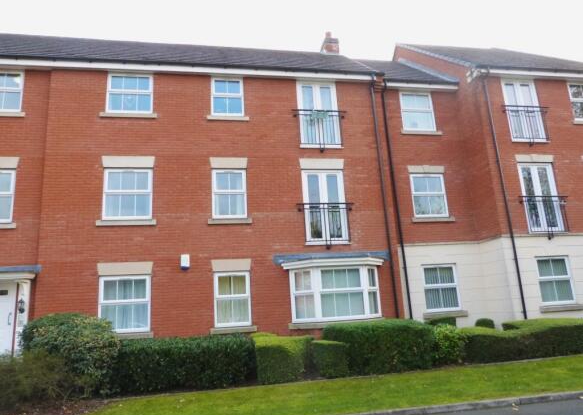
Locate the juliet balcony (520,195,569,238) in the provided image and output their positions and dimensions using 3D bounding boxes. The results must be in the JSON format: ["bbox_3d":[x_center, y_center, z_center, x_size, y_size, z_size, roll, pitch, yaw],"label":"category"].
[{"bbox_3d":[7.133,0.242,11.689,1.599,1.156,0.140,-1,-13,-11],"label":"juliet balcony"}]

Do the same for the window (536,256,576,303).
[{"bbox_3d":[7.171,1.988,11.447,1.058,1.253,0.100,-1,-13,-11],"label":"window"}]

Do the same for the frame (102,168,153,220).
[{"bbox_3d":[-4.099,-0.323,10.590,1.164,1.314,0.100,-1,-13,-12],"label":"frame"}]

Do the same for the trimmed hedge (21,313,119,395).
[{"bbox_3d":[-4.091,2.741,7.859,1.630,1.450,1.400,-1,-13,-11],"label":"trimmed hedge"}]

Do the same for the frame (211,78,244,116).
[{"bbox_3d":[-1.767,-3.048,11.689,0.882,1.148,0.080,-1,-13,-11],"label":"frame"}]

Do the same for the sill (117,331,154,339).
[{"bbox_3d":[-3.905,3.021,9.755,1.370,0.140,0.160,-1,-13,-11],"label":"sill"}]

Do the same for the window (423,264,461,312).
[{"bbox_3d":[4.268,2.289,11.958,1.035,1.272,0.100,-1,-13,-11],"label":"window"}]

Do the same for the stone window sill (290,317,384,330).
[{"bbox_3d":[1.265,2.885,10.475,2.500,0.150,0.540,-1,-13,-11],"label":"stone window sill"}]

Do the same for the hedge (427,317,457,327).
[{"bbox_3d":[3.846,3.264,10.839,1.000,0.810,0.800,-1,-13,-12],"label":"hedge"}]

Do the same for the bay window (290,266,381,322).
[{"bbox_3d":[1.175,2.154,10.689,2.420,1.360,0.470,-1,-13,-11],"label":"bay window"}]

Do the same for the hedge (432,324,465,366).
[{"bbox_3d":[3.357,2.959,9.215,0.700,0.800,0.750,-1,-13,-12],"label":"hedge"}]

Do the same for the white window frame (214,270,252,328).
[{"bbox_3d":[-1.465,2.298,10.500,0.886,1.302,0.080,-1,-13,-11],"label":"white window frame"}]

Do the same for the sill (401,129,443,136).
[{"bbox_3d":[3.999,-2.270,12.967,1.365,0.142,0.150,-1,-13,-12],"label":"sill"}]

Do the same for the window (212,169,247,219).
[{"bbox_3d":[-1.623,-0.344,11.094,0.890,1.321,0.100,-1,-13,-12],"label":"window"}]

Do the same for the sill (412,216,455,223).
[{"bbox_3d":[4.172,0.373,12.393,1.353,0.135,0.150,-1,-13,-11],"label":"sill"}]

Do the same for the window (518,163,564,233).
[{"bbox_3d":[7.083,-0.273,11.970,1.142,2.045,0.100,-1,-13,-11],"label":"window"}]

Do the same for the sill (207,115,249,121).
[{"bbox_3d":[-1.710,-2.405,11.471,1.126,0.135,0.150,-1,-13,-11],"label":"sill"}]

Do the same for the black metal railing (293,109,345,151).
[{"bbox_3d":[0.832,-2.146,11.875,1.592,1.230,0.160,-1,-13,-12],"label":"black metal railing"}]

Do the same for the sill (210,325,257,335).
[{"bbox_3d":[-1.393,2.996,10.252,1.123,0.142,0.160,-1,-13,-11],"label":"sill"}]

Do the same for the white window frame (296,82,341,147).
[{"bbox_3d":[0.775,-2.647,12.059,1.172,2.016,0.080,-1,-13,-11],"label":"white window frame"}]

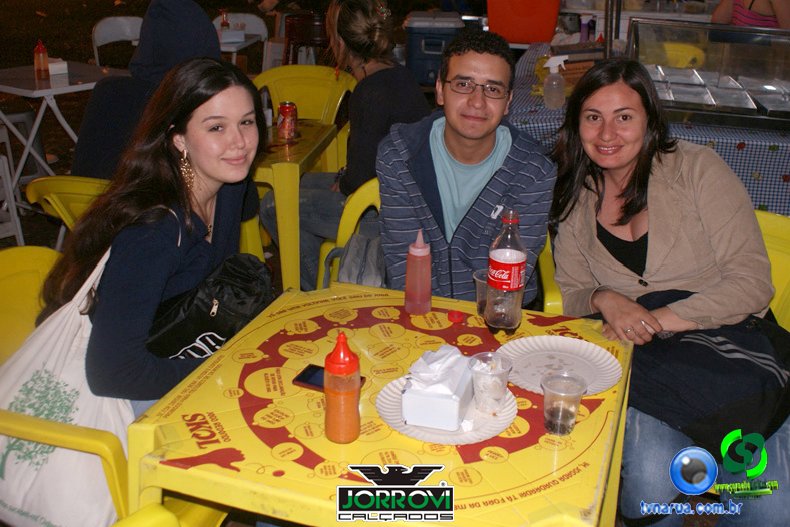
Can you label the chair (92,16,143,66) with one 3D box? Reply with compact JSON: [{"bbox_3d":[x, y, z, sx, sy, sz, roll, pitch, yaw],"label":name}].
[{"bbox_3d":[-1.890,-1.285,5.980,0.450,0.800,0.480,-3,21,-7],"label":"chair"}]

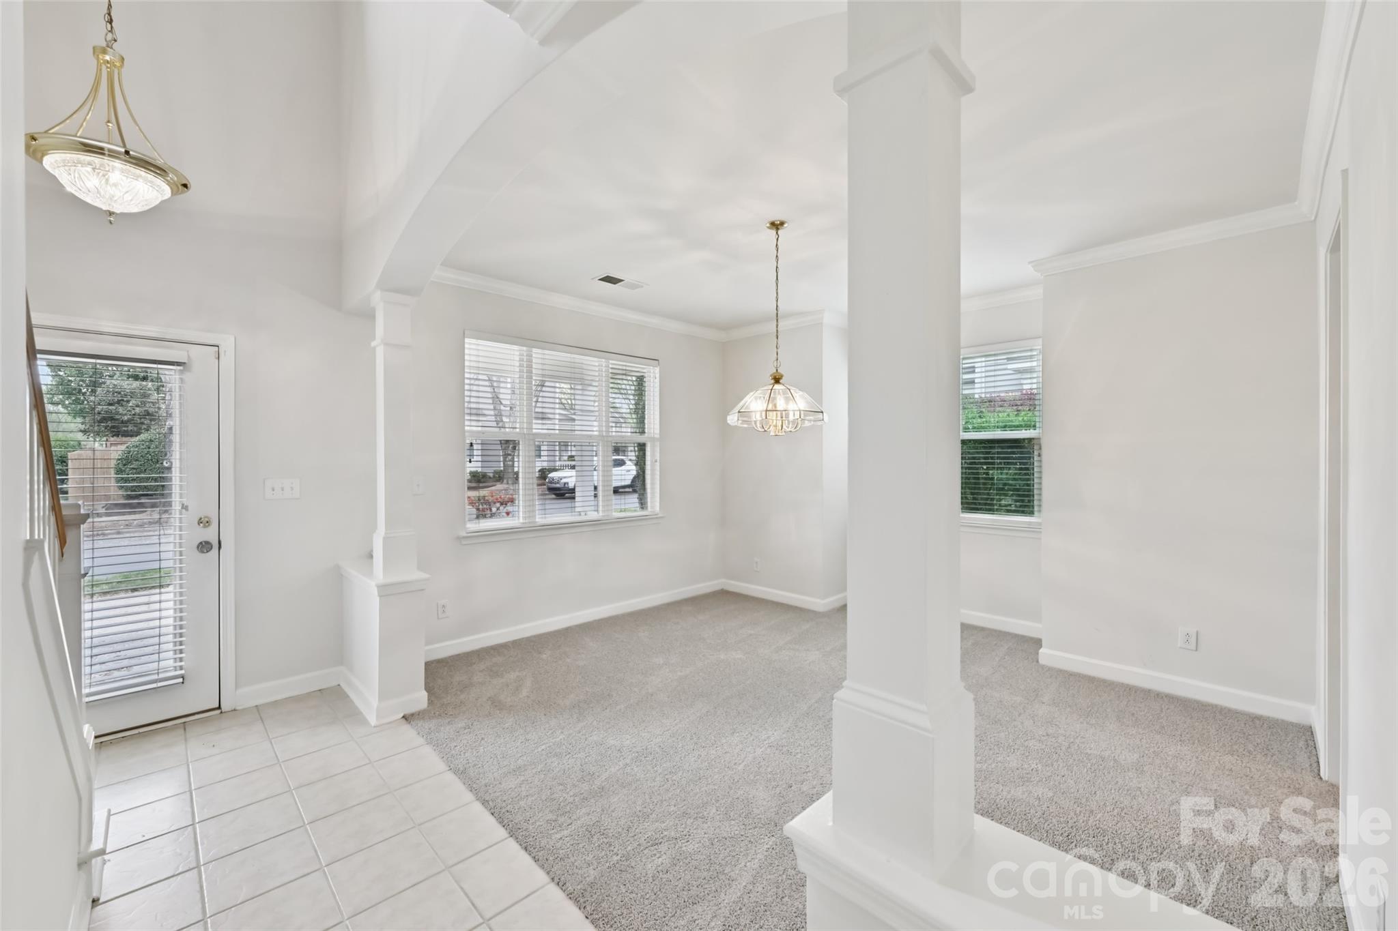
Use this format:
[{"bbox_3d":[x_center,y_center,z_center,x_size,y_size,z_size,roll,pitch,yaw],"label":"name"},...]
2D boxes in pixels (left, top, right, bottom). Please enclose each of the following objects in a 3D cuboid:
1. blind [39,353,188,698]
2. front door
[{"bbox_3d":[-2.972,0.284,2.678,0.664,1.760,0.060,0,1,-45],"label":"blind"},{"bbox_3d":[-3.009,0.347,2.716,0.914,2.013,0.045,0,1,-45],"label":"front door"}]

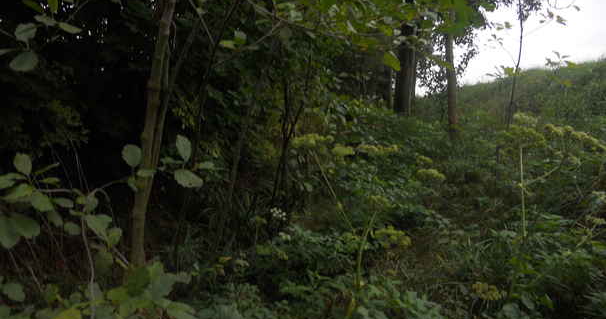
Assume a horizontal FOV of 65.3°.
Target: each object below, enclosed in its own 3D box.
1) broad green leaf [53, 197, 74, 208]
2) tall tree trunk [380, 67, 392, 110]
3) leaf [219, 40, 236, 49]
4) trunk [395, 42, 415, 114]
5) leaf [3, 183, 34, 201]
[{"bbox_3d":[-0.709,0.127,1.400,0.063,0.032,0.040,-2,4,-27],"label":"broad green leaf"},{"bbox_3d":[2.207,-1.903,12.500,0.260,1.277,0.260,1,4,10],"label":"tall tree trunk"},{"bbox_3d":[-0.319,-0.486,2.000,0.074,0.030,0.050,-1,4,-9],"label":"leaf"},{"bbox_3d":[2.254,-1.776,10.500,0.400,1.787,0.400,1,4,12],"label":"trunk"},{"bbox_3d":[-0.752,0.085,1.250,0.082,0.043,0.050,-2,5,-31],"label":"leaf"}]

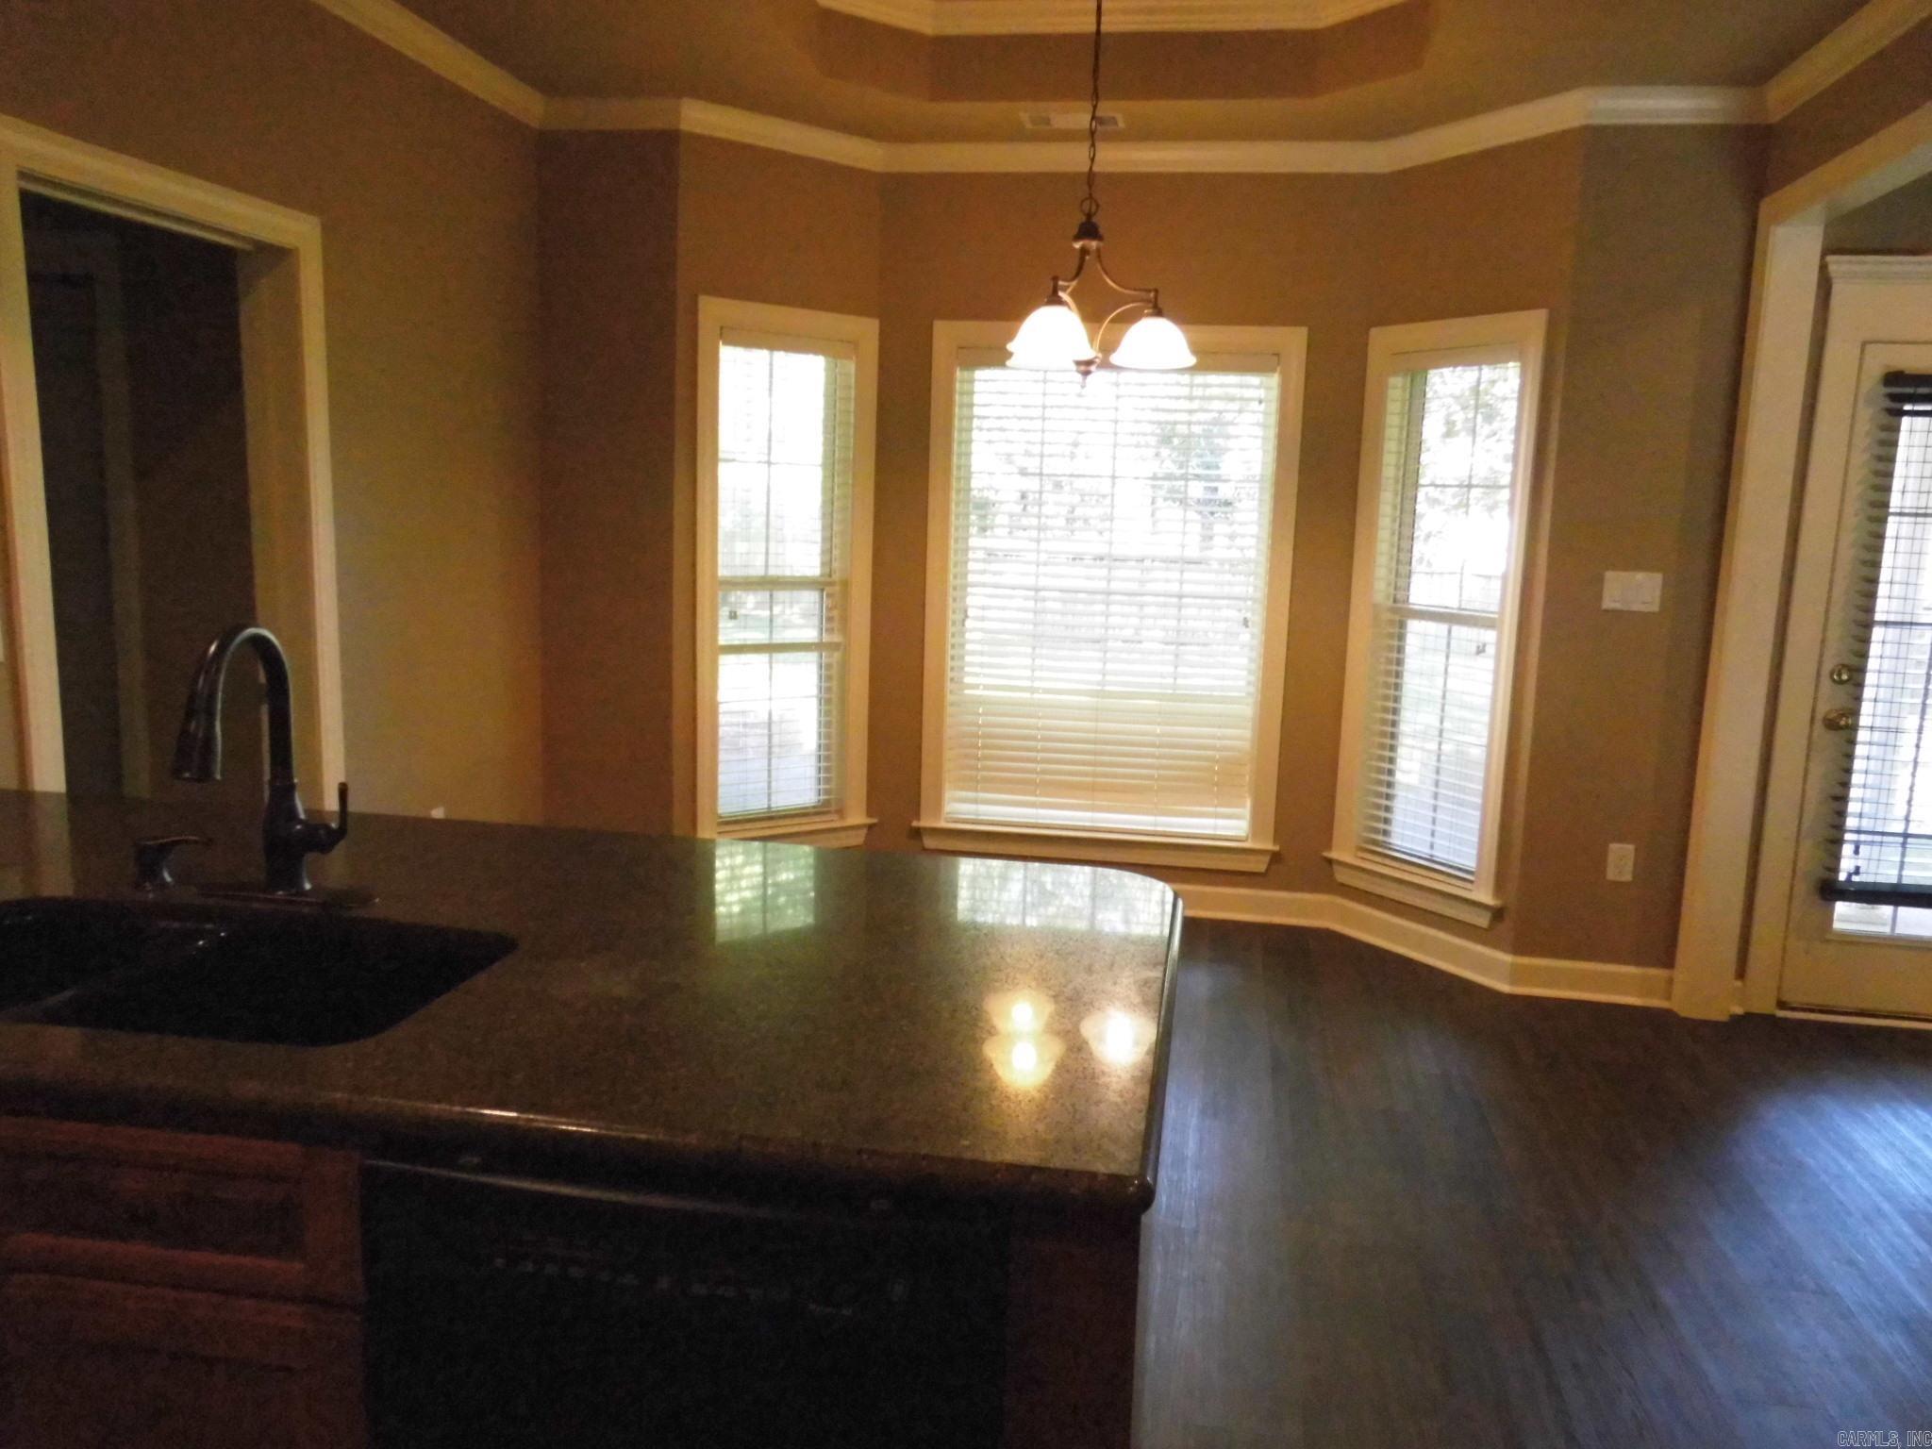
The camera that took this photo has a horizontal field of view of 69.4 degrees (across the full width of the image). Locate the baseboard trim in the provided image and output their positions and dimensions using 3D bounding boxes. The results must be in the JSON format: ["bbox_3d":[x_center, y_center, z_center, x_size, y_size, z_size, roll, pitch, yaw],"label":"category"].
[{"bbox_3d":[1.499,0.739,4.765,1.655,0.119,0.436,6,10,26],"label":"baseboard trim"}]

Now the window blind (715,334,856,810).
[{"bbox_3d":[-0.645,-0.504,4.983,0.548,1.718,0.060,-5,11,-39],"label":"window blind"}]

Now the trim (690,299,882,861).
[{"bbox_3d":[-0.617,-0.477,4.959,0.777,1.933,0.100,-5,11,-39],"label":"trim"}]

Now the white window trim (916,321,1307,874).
[{"bbox_3d":[0.502,-0.454,5.047,1.355,1.926,0.100,3,9,9],"label":"white window trim"}]

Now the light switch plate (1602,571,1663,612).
[{"bbox_3d":[2.009,-0.399,4.201,0.164,0.116,0.010,3,9,9],"label":"light switch plate"}]

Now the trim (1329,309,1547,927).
[{"bbox_3d":[1.542,-0.351,4.608,0.100,1.919,0.779,-3,10,-30],"label":"trim"}]

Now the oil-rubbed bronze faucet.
[{"bbox_3d":[-0.906,0.051,1.738,0.250,0.370,0.255,3,9,9],"label":"oil-rubbed bronze faucet"}]

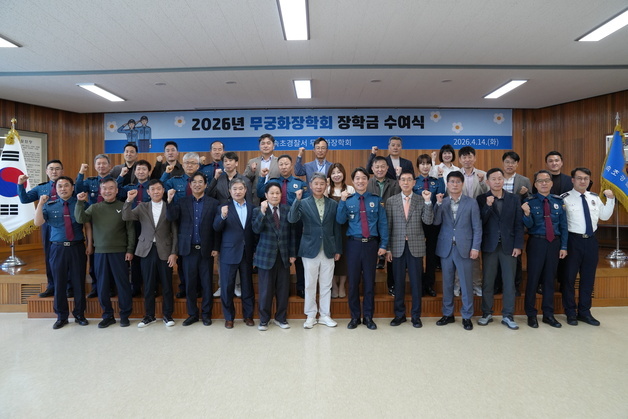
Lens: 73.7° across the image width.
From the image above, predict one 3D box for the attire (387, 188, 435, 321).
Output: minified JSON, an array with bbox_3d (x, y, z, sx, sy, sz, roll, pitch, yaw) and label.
[{"bbox_3d":[1.083,0.528,4.700,0.530,1.430,0.330,0,0,3],"label":"attire"}]

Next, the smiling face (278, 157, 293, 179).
[{"bbox_3d":[-0.355,-0.527,5.230,0.171,0.275,0.190,0,1,-3],"label":"smiling face"}]

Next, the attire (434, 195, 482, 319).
[{"bbox_3d":[1.641,0.520,4.770,0.509,1.374,0.360,0,1,19],"label":"attire"}]

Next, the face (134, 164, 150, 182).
[{"bbox_3d":[-2.109,-0.449,5.150,0.175,0.235,0.200,-1,0,-14],"label":"face"}]

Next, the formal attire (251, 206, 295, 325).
[{"bbox_3d":[-0.423,0.591,4.540,0.500,1.310,0.360,-1,0,-3],"label":"formal attire"}]

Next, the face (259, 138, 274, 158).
[{"bbox_3d":[-0.633,-0.836,5.580,0.180,0.240,0.200,-1,0,-3],"label":"face"}]

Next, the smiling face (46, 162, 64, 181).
[{"bbox_3d":[-3.227,-0.473,5.230,0.184,0.240,0.200,-1,1,-29],"label":"smiling face"}]

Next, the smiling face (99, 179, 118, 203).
[{"bbox_3d":[-2.291,-0.212,4.680,0.190,0.250,0.200,-1,0,-18],"label":"smiling face"}]

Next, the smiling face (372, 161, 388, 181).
[{"bbox_3d":[0.815,-0.484,5.130,0.175,0.235,0.190,0,0,7],"label":"smiling face"}]

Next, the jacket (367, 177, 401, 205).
[{"bbox_3d":[0.879,-0.056,5.270,0.502,0.705,0.320,0,1,9],"label":"jacket"}]

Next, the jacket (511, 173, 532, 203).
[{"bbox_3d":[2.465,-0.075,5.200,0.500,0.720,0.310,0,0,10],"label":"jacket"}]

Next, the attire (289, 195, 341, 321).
[{"bbox_3d":[0.016,0.525,4.580,0.590,1.380,0.360,-1,0,0],"label":"attire"}]

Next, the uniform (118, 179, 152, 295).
[{"bbox_3d":[-2.173,0.335,5.200,0.540,1.430,0.330,0,0,-10],"label":"uniform"}]

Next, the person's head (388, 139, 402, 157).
[{"bbox_3d":[1.086,-0.833,5.580,0.175,0.240,0.200,-1,0,6],"label":"person's head"}]

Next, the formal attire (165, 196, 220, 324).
[{"bbox_3d":[-1.358,0.541,4.720,0.610,1.410,0.360,-1,0,-6],"label":"formal attire"}]

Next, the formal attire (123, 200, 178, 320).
[{"bbox_3d":[-1.851,0.577,4.740,0.600,1.350,0.340,0,0,-9],"label":"formal attire"}]

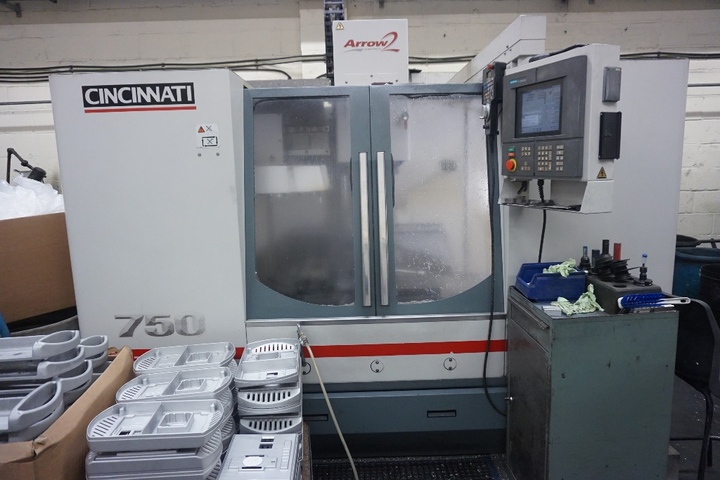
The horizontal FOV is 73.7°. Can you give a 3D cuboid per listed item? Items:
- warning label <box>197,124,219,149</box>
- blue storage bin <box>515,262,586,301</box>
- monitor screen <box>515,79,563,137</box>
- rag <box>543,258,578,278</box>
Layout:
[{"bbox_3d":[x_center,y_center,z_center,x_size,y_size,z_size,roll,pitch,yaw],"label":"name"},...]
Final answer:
[{"bbox_3d":[-0.738,-0.501,2.324,0.107,0.114,0.003,-2,8,0],"label":"warning label"},{"bbox_3d":[0.873,0.193,2.209,0.245,0.130,0.215,-1,8,4],"label":"blue storage bin"},{"bbox_3d":[0.791,-0.569,2.108,0.025,0.223,0.295,-5,10,-20],"label":"monitor screen"},{"bbox_3d":[0.899,0.128,2.163,0.130,0.075,0.120,-2,8,0],"label":"rag"}]

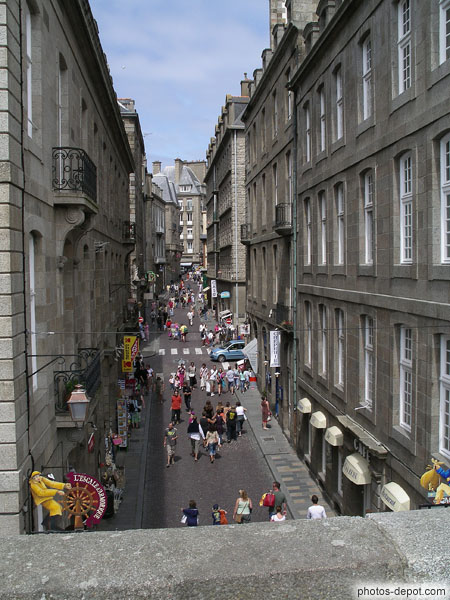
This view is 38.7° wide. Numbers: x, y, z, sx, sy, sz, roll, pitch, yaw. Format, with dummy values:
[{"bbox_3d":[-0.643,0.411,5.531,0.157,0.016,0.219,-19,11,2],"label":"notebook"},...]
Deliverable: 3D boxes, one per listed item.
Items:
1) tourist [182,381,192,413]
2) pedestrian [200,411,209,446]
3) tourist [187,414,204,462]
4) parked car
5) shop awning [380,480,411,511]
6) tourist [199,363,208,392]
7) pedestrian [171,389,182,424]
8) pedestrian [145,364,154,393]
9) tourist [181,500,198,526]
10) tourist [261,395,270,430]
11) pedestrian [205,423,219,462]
[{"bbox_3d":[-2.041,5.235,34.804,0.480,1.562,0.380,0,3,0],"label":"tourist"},{"bbox_3d":[-0.958,5.913,29.446,0.550,1.720,0.420,0,3,3],"label":"pedestrian"},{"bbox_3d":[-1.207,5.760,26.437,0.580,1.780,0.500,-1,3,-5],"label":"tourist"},{"bbox_3d":[0.753,3.942,49.881,3.750,1.470,1.660,-1,3,-15],"label":"parked car"},{"bbox_3d":[4.104,4.848,15.404,0.400,0.570,1.220,-1,3,-5],"label":"shop awning"},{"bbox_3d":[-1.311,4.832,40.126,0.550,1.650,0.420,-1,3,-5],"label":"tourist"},{"bbox_3d":[-2.471,5.420,32.502,0.580,1.750,0.420,-1,3,-5],"label":"pedestrian"},{"bbox_3d":[-4.582,4.768,38.996,0.460,1.704,0.360,0,3,12],"label":"pedestrian"},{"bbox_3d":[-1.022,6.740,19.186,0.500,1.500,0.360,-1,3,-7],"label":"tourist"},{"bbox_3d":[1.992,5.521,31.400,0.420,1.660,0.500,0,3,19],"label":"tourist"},{"bbox_3d":[-0.525,5.967,26.708,0.560,1.625,0.420,0,3,-3],"label":"pedestrian"}]

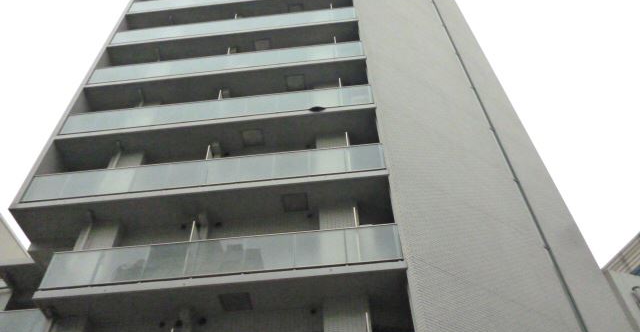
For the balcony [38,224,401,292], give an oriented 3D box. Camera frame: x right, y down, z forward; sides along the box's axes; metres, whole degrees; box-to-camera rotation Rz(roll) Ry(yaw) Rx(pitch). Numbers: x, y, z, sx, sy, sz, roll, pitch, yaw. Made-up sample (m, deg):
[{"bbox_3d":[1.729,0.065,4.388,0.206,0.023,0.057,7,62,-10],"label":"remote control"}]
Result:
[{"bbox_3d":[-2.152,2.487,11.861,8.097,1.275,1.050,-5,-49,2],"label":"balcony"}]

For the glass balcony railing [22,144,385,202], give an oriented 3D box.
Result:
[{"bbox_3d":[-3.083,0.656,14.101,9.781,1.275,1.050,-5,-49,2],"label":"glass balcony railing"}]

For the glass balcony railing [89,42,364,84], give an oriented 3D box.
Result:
[{"bbox_3d":[-3.297,-3.601,18.299,9.649,1.026,0.100,-5,-49,2],"label":"glass balcony railing"}]

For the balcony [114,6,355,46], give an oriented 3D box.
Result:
[{"bbox_3d":[-3.390,-5.510,20.506,9.649,1.026,0.100,-5,-49,2],"label":"balcony"}]

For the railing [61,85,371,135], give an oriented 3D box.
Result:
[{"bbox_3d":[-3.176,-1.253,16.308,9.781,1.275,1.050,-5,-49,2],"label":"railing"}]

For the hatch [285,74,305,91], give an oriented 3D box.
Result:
[{"bbox_3d":[-0.836,-2.889,18.012,0.628,0.060,0.620,-5,-49,2],"label":"hatch"}]

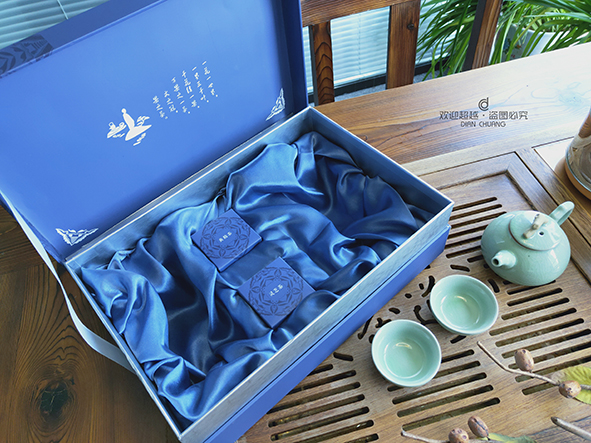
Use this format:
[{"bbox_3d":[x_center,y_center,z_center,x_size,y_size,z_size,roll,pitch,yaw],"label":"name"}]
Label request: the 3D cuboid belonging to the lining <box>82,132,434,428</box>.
[{"bbox_3d":[-0.031,0.040,0.473,0.337,0.069,0.209,-37,60,-21],"label":"lining"}]

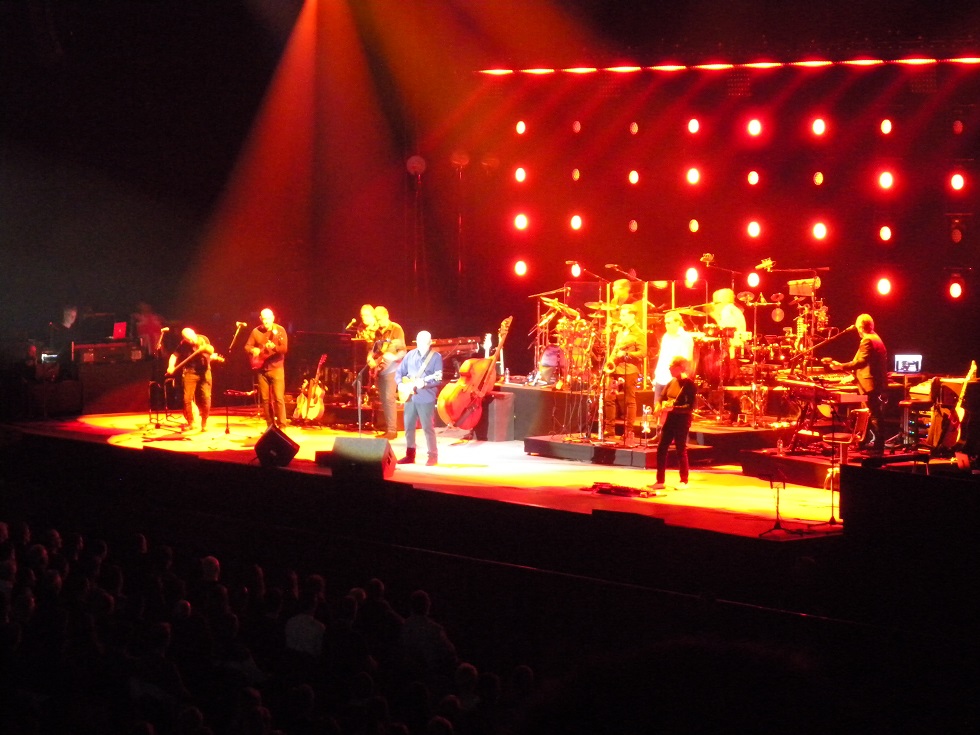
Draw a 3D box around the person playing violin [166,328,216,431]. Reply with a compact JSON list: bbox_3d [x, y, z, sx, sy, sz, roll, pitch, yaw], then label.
[{"bbox_3d":[-4.464,0.174,47.344,0.680,1.540,0.520,1,4,8],"label":"person playing violin"}]

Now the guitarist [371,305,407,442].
[{"bbox_3d":[-1.489,0.083,45.832,0.540,1.880,0.560,-3,5,-35],"label":"guitarist"}]

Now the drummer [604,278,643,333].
[{"bbox_3d":[1.998,-0.536,46.747,0.750,1.460,0.700,-4,6,-42],"label":"drummer"}]

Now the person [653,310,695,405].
[{"bbox_3d":[2.496,0.143,43.135,0.560,1.790,0.420,3,5,33],"label":"person"}]

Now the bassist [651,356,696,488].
[{"bbox_3d":[2.311,0.697,39.940,0.540,1.650,0.540,-3,5,-33],"label":"bassist"}]

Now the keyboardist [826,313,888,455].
[{"bbox_3d":[4.804,0.225,41.335,0.720,1.800,0.550,1,4,6],"label":"keyboardist"}]

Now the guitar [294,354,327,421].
[{"bbox_3d":[-2.642,0.310,48.000,0.130,1.020,0.400,15,-7,-41],"label":"guitar"}]

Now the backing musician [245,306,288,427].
[{"bbox_3d":[-3.357,0.014,47.735,0.650,1.800,0.440,1,4,13],"label":"backing musician"}]

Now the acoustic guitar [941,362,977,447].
[{"bbox_3d":[6.041,0.476,40.800,0.130,1.100,0.400,15,-7,-41],"label":"acoustic guitar"}]

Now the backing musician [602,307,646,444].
[{"bbox_3d":[1.865,0.061,43.634,0.560,1.840,0.520,3,5,38],"label":"backing musician"}]

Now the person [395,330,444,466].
[{"bbox_3d":[-0.946,0.424,42.535,0.620,1.790,0.450,2,5,24],"label":"person"}]

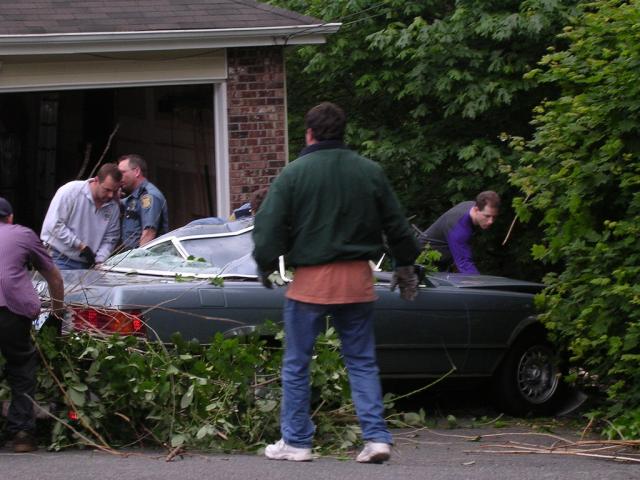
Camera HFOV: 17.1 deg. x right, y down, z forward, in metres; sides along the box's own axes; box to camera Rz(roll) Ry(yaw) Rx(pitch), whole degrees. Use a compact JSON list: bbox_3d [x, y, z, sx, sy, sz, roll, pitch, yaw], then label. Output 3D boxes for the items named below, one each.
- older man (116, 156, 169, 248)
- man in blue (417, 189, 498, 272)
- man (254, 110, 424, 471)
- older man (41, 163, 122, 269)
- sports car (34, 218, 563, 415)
[{"bbox_3d":[-1.230,0.280,14.800,0.420,1.740,0.520,-3,2,-44],"label":"older man"},{"bbox_3d":[1.000,0.410,15.900,0.720,1.500,0.540,-1,2,30],"label":"man in blue"},{"bbox_3d":[0.090,0.210,10.500,0.760,1.770,0.450,-2,2,-16],"label":"man"},{"bbox_3d":[-1.600,0.310,14.350,0.600,1.660,0.560,0,2,44],"label":"older man"},{"bbox_3d":[-0.070,0.500,14.450,4.650,1.330,1.800,2,1,-45],"label":"sports car"}]

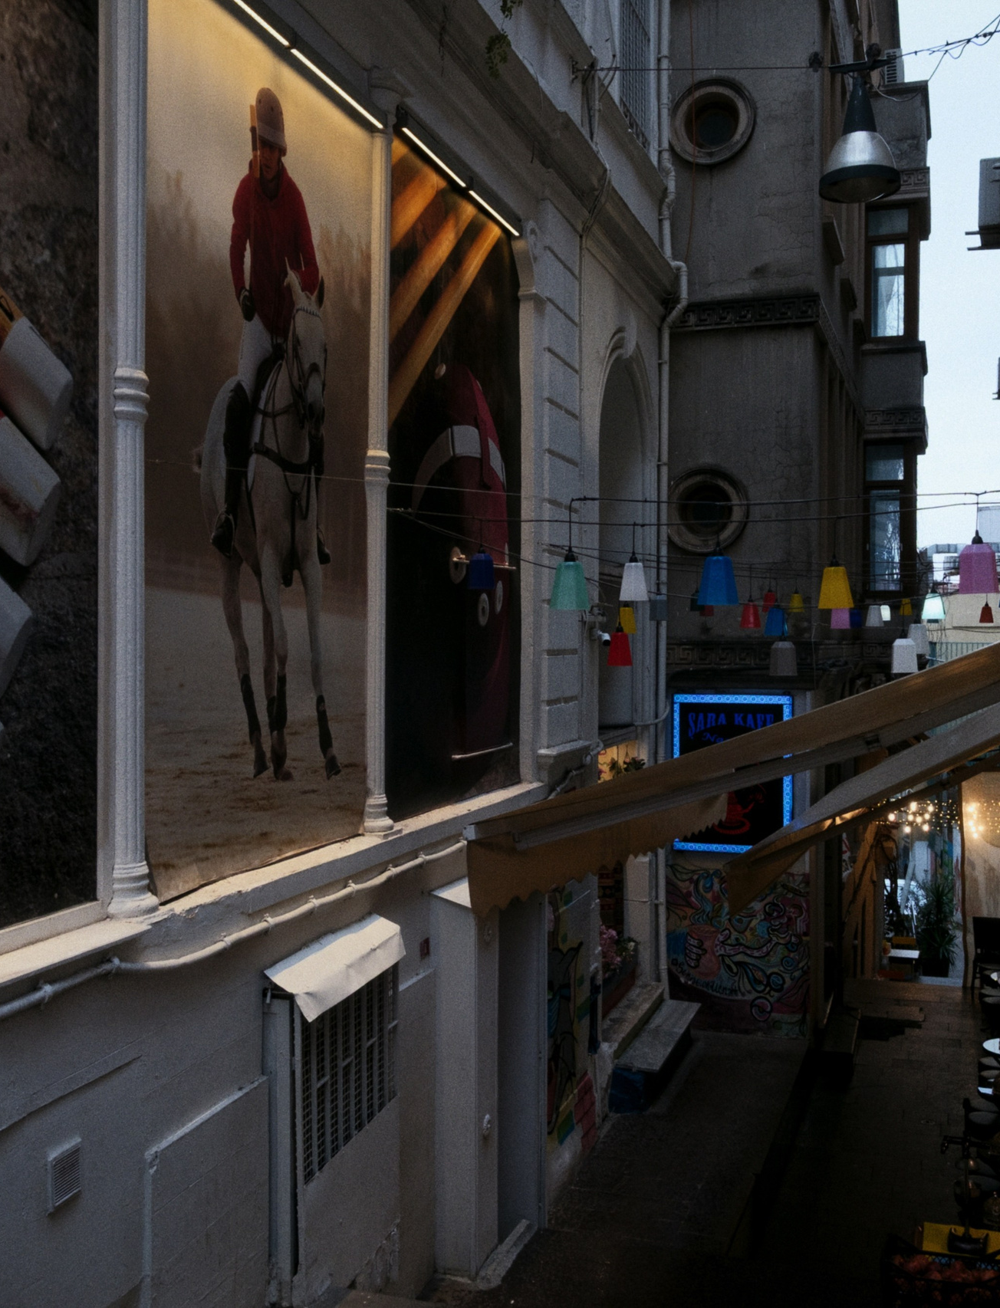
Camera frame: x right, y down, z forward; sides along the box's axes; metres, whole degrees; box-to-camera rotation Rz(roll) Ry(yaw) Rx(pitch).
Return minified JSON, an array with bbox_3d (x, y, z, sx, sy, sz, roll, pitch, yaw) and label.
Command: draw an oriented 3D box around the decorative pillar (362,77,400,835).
[{"bbox_3d":[-0.649,-1.078,7.100,0.170,4.100,0.170,1,1,19],"label":"decorative pillar"}]

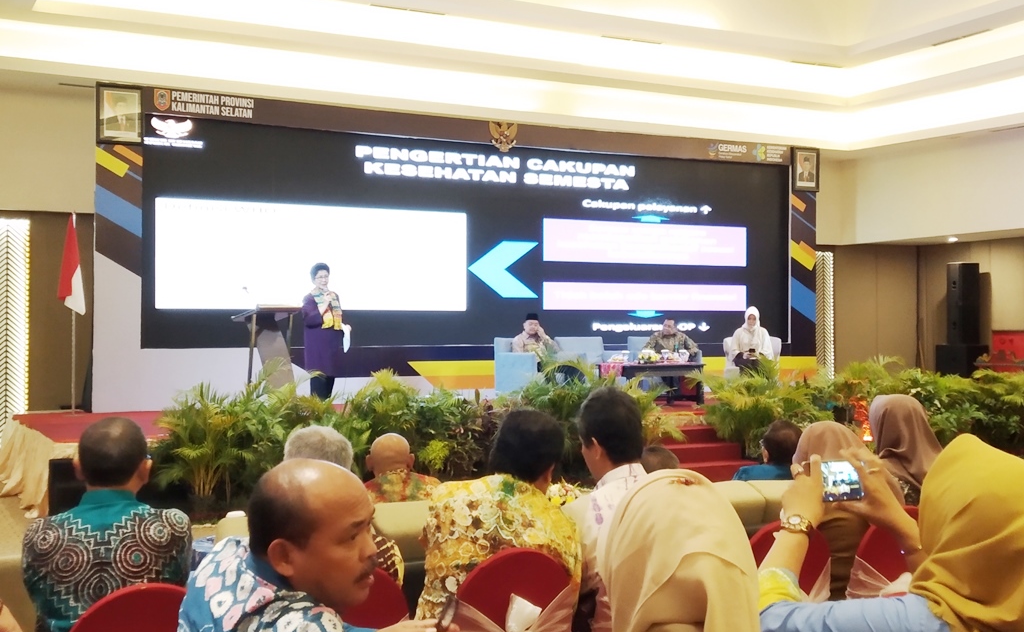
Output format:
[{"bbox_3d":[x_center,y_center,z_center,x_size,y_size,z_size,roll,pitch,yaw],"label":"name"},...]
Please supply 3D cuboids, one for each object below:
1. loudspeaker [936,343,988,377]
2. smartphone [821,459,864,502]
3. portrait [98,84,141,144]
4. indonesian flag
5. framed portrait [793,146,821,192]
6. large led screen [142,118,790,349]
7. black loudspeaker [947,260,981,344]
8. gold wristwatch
[{"bbox_3d":[6.744,0.755,11.500,0.460,0.660,0.500,0,-1,-19],"label":"loudspeaker"},{"bbox_3d":[0.599,0.296,1.370,0.146,0.073,0.009,-3,1,0],"label":"smartphone"},{"bbox_3d":[-4.571,-2.347,8.983,0.485,0.689,0.050,0,-1,-19],"label":"portrait"},{"bbox_3d":[-4.943,-0.579,8.650,0.250,1.120,0.180,0,-1,-19],"label":"indonesian flag"},{"bbox_3d":[4.603,-2.286,12.077,0.518,0.695,0.050,0,-1,-19],"label":"framed portrait"},{"bbox_3d":[-0.026,-0.970,10.592,9.170,2.750,0.130,0,-1,-19],"label":"large led screen"},{"bbox_3d":[6.751,-0.179,11.500,0.360,1.210,0.280,0,-1,-19],"label":"black loudspeaker"},{"bbox_3d":[0.477,0.351,1.290,0.054,0.043,0.028,6,34,28],"label":"gold wristwatch"}]

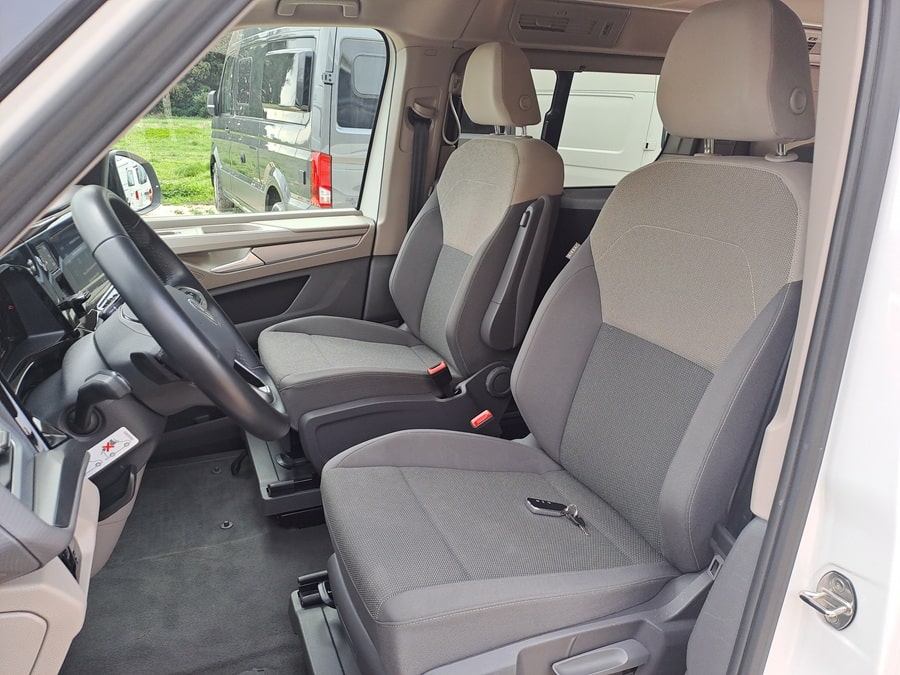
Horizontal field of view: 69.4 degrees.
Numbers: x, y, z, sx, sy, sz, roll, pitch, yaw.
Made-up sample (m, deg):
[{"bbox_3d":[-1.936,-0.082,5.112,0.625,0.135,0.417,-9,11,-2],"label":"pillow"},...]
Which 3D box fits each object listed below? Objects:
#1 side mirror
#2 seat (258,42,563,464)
[{"bbox_3d":[-1.001,-0.467,1.978,0.130,0.210,0.240,2,19,4],"label":"side mirror"},{"bbox_3d":[-0.141,-0.234,1.737,0.743,1.049,0.544,-7,21,-22],"label":"seat"}]

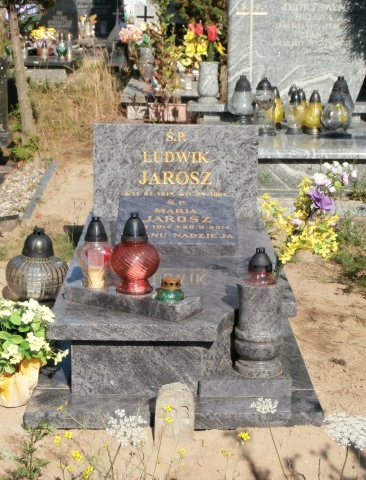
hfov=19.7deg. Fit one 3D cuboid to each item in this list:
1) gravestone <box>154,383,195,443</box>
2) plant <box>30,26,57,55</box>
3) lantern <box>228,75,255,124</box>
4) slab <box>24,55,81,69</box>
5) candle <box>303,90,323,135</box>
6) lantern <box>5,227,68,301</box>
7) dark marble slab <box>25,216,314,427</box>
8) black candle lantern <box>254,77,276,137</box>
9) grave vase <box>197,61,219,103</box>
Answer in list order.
[{"bbox_3d":[-0.028,0.556,3.434,0.133,0.190,0.075,0,12,0],"label":"gravestone"},{"bbox_3d":[-2.105,-3.025,15.900,0.420,0.450,0.380,0,12,0],"label":"plant"},{"bbox_3d":[0.475,-1.160,8.700,0.210,0.405,0.210,0,12,0],"label":"lantern"},{"bbox_3d":[-1.964,-2.670,15.800,0.840,0.080,1.700,0,12,0],"label":"slab"},{"bbox_3d":[0.947,-0.926,7.650,0.132,0.320,0.132,0,12,-1],"label":"candle"},{"bbox_3d":[-0.660,0.120,4.780,0.280,0.350,0.280,0,12,-1],"label":"lantern"},{"bbox_3d":[-0.035,0.231,4.505,1.000,0.380,2.050,0,12,0],"label":"dark marble slab"},{"bbox_3d":[0.593,-0.965,7.620,0.155,0.430,0.155,0,12,-1],"label":"black candle lantern"},{"bbox_3d":[0.206,-1.274,8.500,0.175,0.335,0.175,0,12,-1],"label":"grave vase"}]

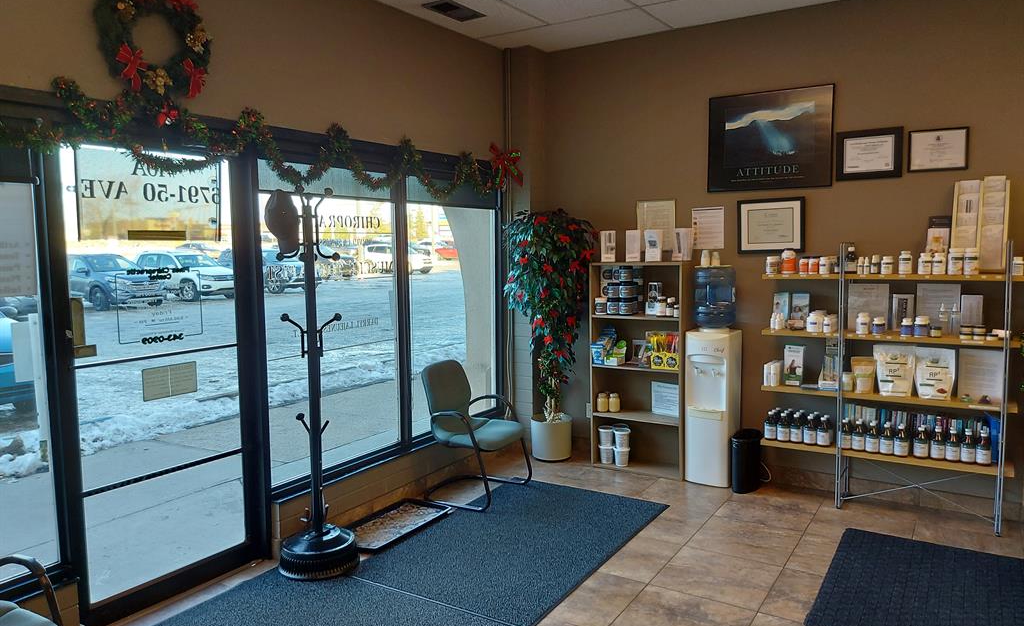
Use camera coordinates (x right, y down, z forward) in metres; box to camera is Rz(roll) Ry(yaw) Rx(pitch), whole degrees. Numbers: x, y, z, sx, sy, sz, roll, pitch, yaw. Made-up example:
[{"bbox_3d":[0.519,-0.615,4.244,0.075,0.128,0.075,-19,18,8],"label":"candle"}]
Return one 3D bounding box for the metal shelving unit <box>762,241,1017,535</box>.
[{"bbox_3d":[2.216,0.391,4.264,1.345,1.620,0.260,2,7,33],"label":"metal shelving unit"}]

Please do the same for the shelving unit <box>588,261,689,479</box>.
[{"bbox_3d":[0.942,0.390,5.068,0.690,1.480,0.270,3,7,33],"label":"shelving unit"}]

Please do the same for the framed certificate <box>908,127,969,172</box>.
[{"bbox_3d":[2.454,-0.939,4.090,0.298,0.237,0.020,3,7,33],"label":"framed certificate"}]

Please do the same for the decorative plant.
[{"bbox_3d":[0.281,0.020,5.316,0.680,1.600,0.600,2,7,33],"label":"decorative plant"}]

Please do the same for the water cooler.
[{"bbox_3d":[1.365,0.421,4.802,0.305,1.460,0.310,3,7,33],"label":"water cooler"}]

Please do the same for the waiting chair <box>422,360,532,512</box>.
[{"bbox_3d":[-0.217,0.768,4.604,0.600,0.840,0.560,2,6,26],"label":"waiting chair"}]

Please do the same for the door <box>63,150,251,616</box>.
[{"bbox_3d":[-1.598,0.272,3.289,0.060,2.070,0.880,3,7,33],"label":"door"}]

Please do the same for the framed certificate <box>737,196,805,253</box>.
[{"bbox_3d":[1.685,-0.566,4.627,0.422,0.346,0.025,2,7,33],"label":"framed certificate"}]

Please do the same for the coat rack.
[{"bbox_3d":[-1.034,0.347,3.681,0.430,1.965,0.430,2,7,33],"label":"coat rack"}]

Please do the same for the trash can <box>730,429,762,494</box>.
[{"bbox_3d":[1.566,0.991,4.737,0.190,0.360,0.250,2,7,33],"label":"trash can"}]

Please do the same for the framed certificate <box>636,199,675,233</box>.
[{"bbox_3d":[1.027,-0.618,5.057,0.282,0.361,0.018,2,7,33],"label":"framed certificate"}]

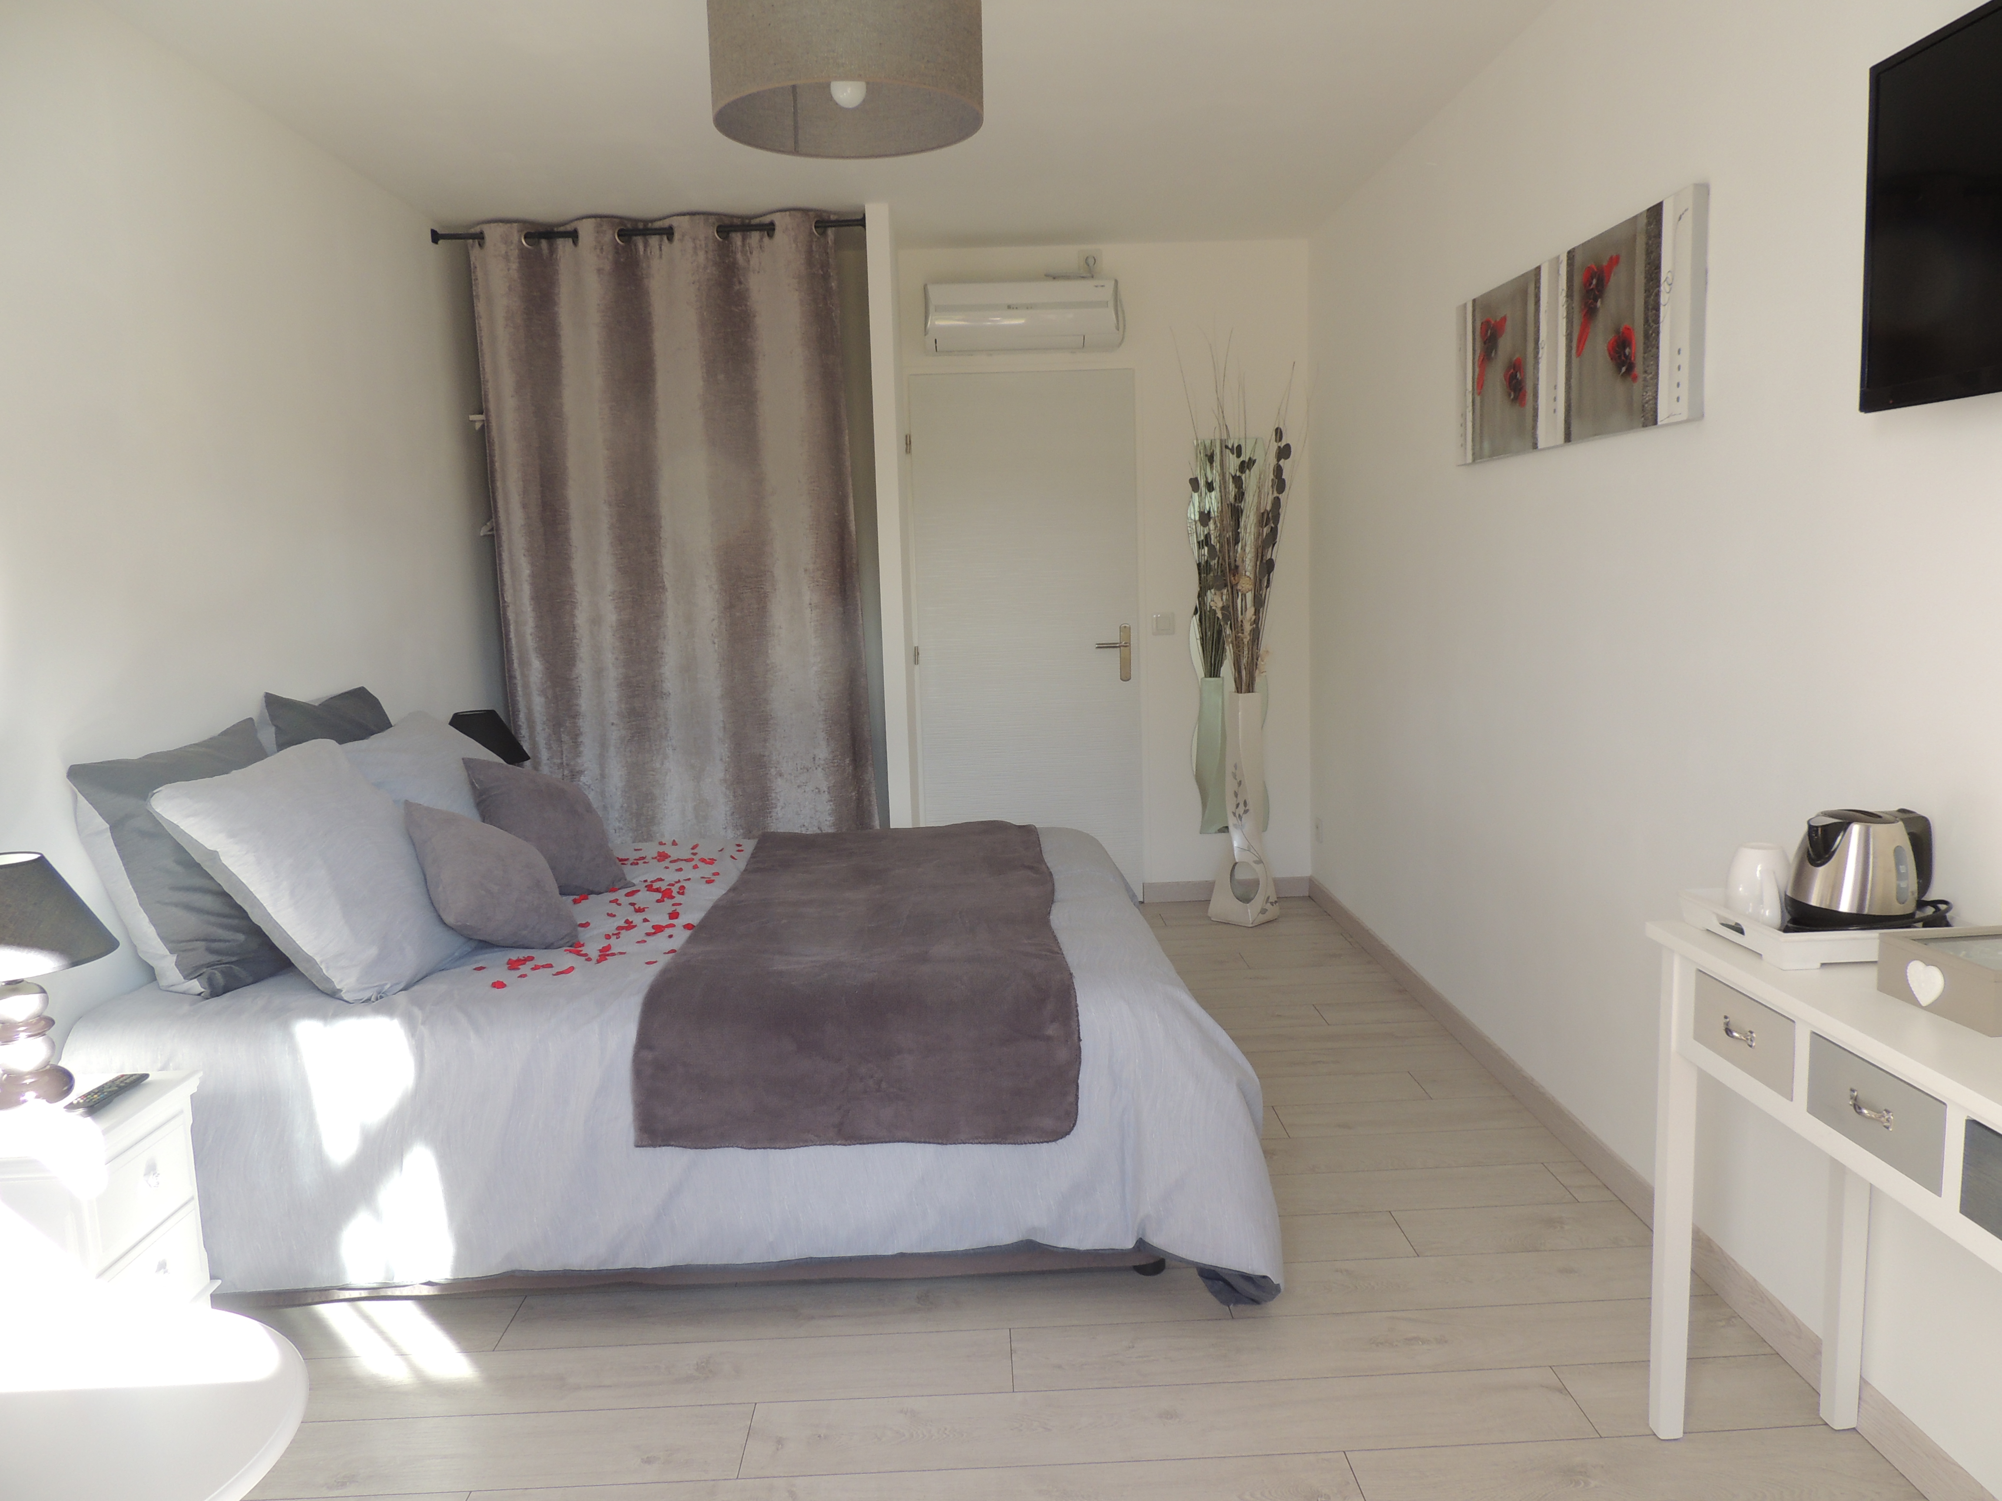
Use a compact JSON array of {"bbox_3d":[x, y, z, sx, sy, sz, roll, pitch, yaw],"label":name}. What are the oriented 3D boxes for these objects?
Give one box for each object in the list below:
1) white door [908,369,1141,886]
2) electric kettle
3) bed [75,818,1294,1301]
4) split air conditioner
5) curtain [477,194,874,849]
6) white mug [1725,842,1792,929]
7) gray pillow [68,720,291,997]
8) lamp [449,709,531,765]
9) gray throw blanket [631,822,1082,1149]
[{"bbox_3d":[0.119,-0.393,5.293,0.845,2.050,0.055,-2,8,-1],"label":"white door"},{"bbox_3d":[1.163,0.169,1.873,0.195,0.176,0.152,-4,8,-15],"label":"electric kettle"},{"bbox_3d":[-0.613,0.626,3.248,2.140,0.610,1.730,-2,8,-1],"label":"bed"},{"bbox_3d":[0.083,-1.571,5.040,0.715,0.265,0.200,-2,8,-1],"label":"split air conditioner"},{"bbox_3d":[-1.041,-0.472,4.545,1.210,2.450,0.140,-2,8,-1],"label":"curtain"},{"bbox_3d":[1.062,0.193,1.942,0.083,0.113,0.112,-2,8,-1],"label":"white mug"},{"bbox_3d":[-1.546,0.209,2.818,0.180,0.520,0.640,-19,8,1],"label":"gray pillow"},{"bbox_3d":[-1.571,0.075,4.202,0.285,0.385,0.285,-2,8,-1],"label":"lamp"},{"bbox_3d":[-0.274,0.444,3.216,0.820,0.280,1.670,-2,8,-1],"label":"gray throw blanket"}]

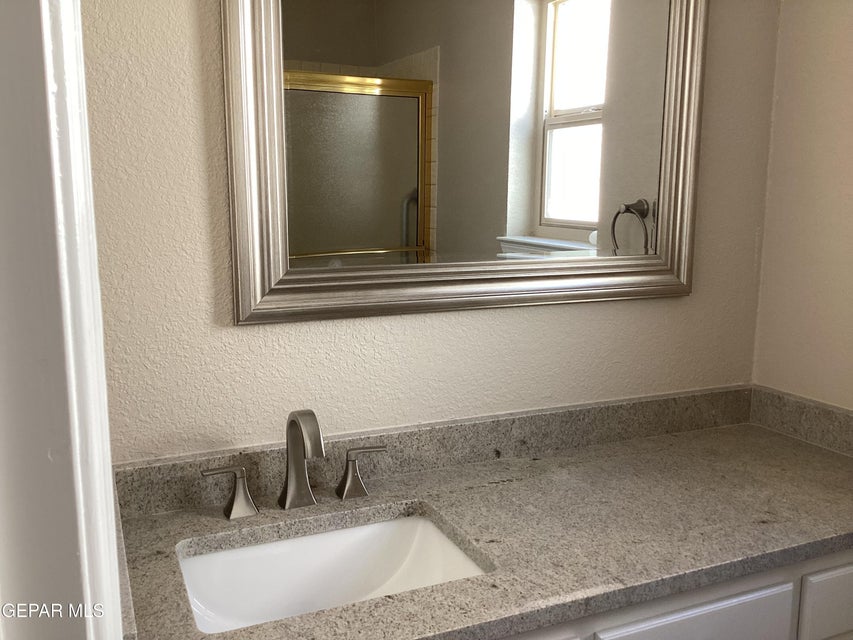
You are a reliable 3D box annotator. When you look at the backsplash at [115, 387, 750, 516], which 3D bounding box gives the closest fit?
[{"bbox_3d":[0.135,0.263,1.660,1.510,0.092,0.025,-4,10,-24],"label":"backsplash"}]

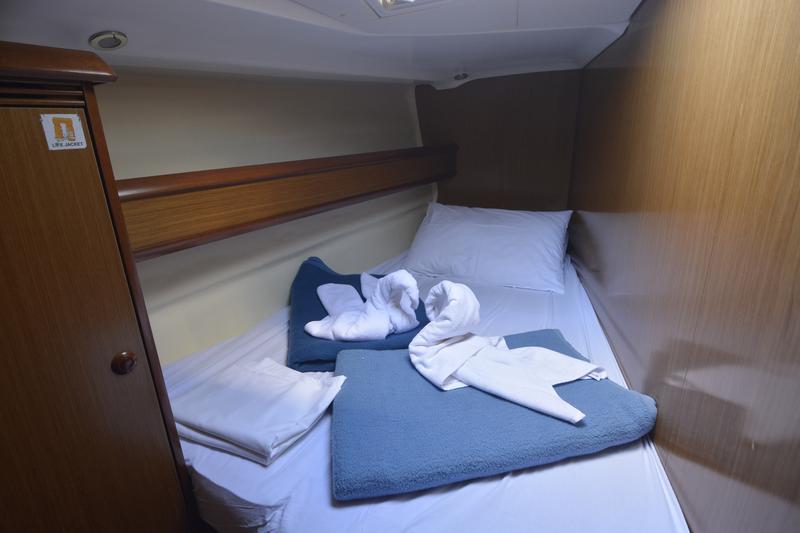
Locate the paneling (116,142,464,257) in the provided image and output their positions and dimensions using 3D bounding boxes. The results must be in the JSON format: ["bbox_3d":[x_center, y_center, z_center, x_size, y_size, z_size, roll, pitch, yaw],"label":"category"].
[{"bbox_3d":[-0.170,-0.350,1.584,0.060,0.186,1.701,10,22,32],"label":"paneling"}]

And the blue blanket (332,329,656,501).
[{"bbox_3d":[0.173,0.299,0.988,0.646,0.064,0.483,-5,19,-9],"label":"blue blanket"}]

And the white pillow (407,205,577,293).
[{"bbox_3d":[0.437,-0.125,1.872,0.678,0.154,0.512,7,41,24],"label":"white pillow"}]

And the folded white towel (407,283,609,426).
[{"bbox_3d":[0.243,0.158,0.958,0.448,0.224,0.230,7,21,24],"label":"folded white towel"}]

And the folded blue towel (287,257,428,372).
[{"bbox_3d":[-0.149,0.140,1.417,0.422,0.122,0.563,-3,19,-5],"label":"folded blue towel"}]

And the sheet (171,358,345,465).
[{"bbox_3d":[-0.347,0.320,0.994,0.301,0.051,0.282,7,21,24],"label":"sheet"}]

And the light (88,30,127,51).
[{"bbox_3d":[-0.685,-0.534,0.939,0.078,0.022,0.078,-18,14,-28],"label":"light"}]

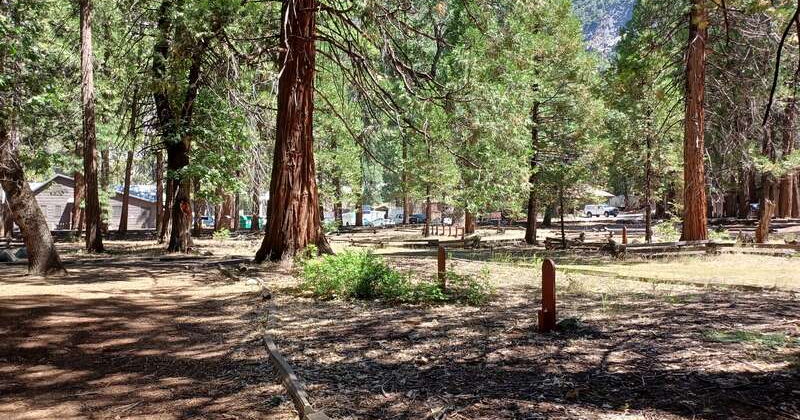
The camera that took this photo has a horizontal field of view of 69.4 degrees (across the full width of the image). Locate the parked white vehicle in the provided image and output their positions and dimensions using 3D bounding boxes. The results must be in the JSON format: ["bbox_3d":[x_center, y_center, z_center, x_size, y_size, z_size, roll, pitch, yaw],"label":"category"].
[{"bbox_3d":[29.600,0.220,85.000,1.950,1.880,5.100,-1,2,-37],"label":"parked white vehicle"}]

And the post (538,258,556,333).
[{"bbox_3d":[1.970,1.140,7.730,0.200,0.980,0.140,1,1,22],"label":"post"}]

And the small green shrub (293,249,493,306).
[{"bbox_3d":[-0.090,1.180,11.000,3.600,0.880,1.900,0,1,0],"label":"small green shrub"}]

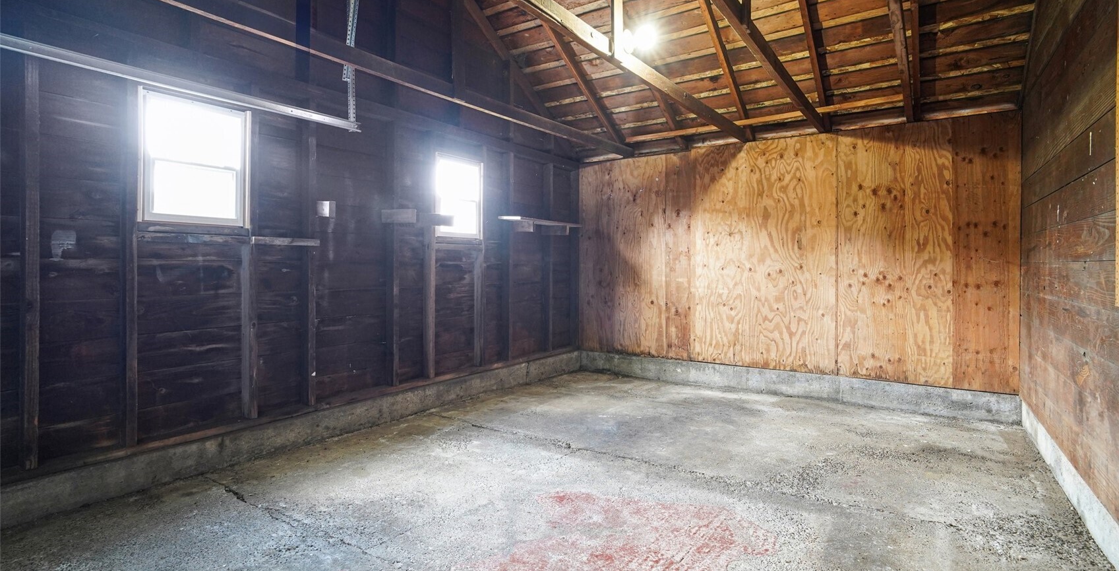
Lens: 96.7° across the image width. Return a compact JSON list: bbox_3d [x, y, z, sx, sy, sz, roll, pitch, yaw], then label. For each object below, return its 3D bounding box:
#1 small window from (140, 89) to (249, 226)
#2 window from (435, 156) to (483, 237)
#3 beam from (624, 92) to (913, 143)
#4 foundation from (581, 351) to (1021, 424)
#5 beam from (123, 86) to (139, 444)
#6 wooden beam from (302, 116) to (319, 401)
[{"bbox_3d":[-1.992,-0.664,2.727,0.092,0.681,0.511,0,0,37],"label":"small window"},{"bbox_3d":[-0.867,-0.732,4.208,0.092,0.675,0.514,0,0,37],"label":"window"},{"bbox_3d":[1.702,-1.494,4.526,2.361,0.051,0.046,1,2,29],"label":"beam"},{"bbox_3d":[1.900,0.887,4.735,3.721,0.225,0.153,1,2,29],"label":"foundation"},{"bbox_3d":[-2.162,-0.160,2.504,0.092,1.927,0.043,0,0,37],"label":"beam"},{"bbox_3d":[-1.620,-0.210,3.217,0.092,1.946,0.046,0,0,37],"label":"wooden beam"}]

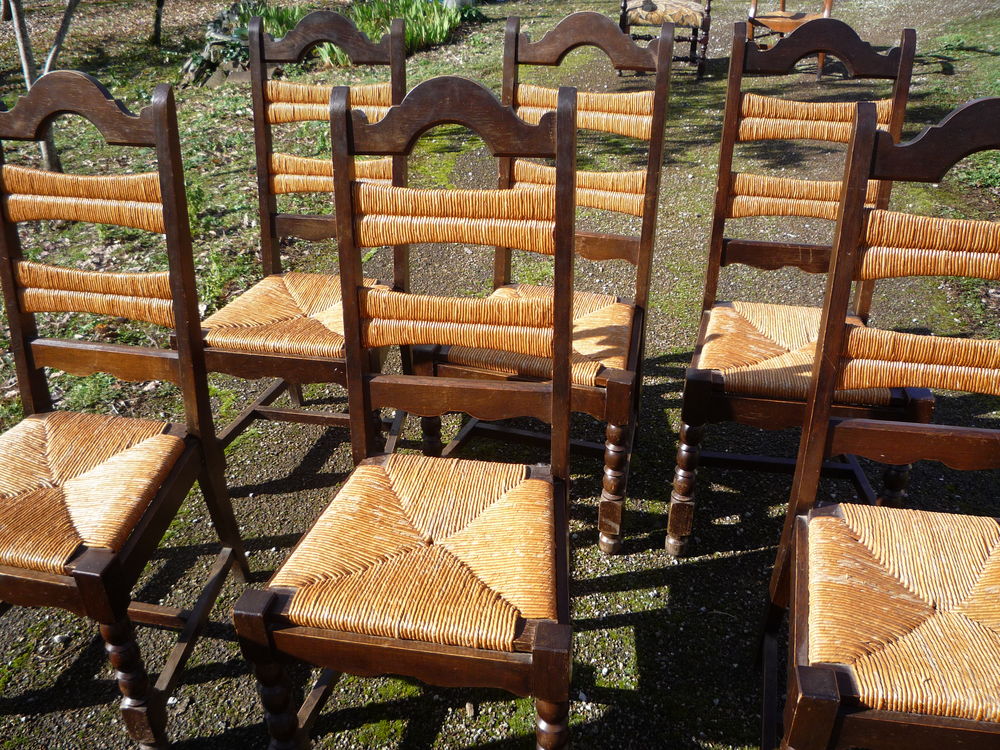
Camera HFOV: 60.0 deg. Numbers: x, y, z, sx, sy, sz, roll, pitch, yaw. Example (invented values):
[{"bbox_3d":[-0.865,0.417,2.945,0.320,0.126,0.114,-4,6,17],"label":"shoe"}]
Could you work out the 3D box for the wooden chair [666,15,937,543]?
[{"bbox_3d":[0.650,-0.169,1.887,0.468,1.067,0.553,5,31,9],"label":"wooden chair"}]

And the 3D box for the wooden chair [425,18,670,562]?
[{"bbox_3d":[0.128,-0.215,1.970,0.468,1.067,0.553,9,32,17],"label":"wooden chair"}]

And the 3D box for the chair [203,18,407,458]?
[{"bbox_3d":[-0.454,-0.267,2.076,0.468,1.067,0.553,6,30,11],"label":"chair"}]

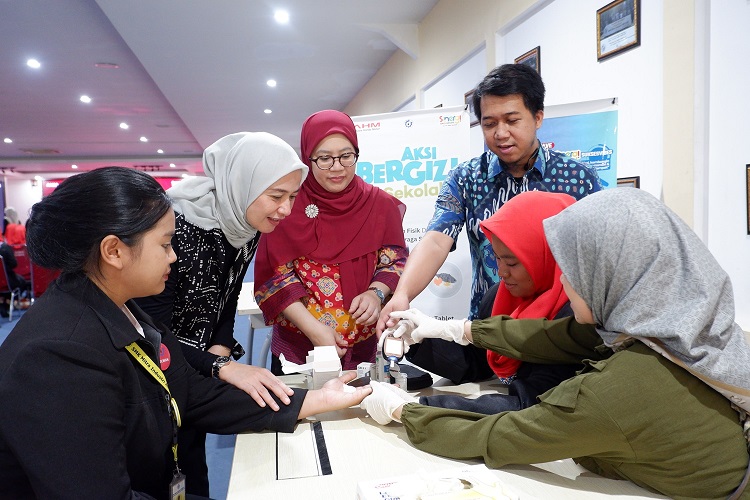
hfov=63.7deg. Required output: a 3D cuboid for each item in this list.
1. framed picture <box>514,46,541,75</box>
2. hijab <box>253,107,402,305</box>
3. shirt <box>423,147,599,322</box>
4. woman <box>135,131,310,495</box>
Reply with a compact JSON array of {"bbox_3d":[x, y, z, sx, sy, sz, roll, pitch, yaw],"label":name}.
[{"bbox_3d":[1.052,-1.214,4.180,0.030,0.270,0.370,-2,4,-11],"label":"framed picture"},{"bbox_3d":[-0.133,-0.127,1.850,0.460,0.600,0.340,-2,4,-10],"label":"hijab"},{"bbox_3d":[0.395,0.035,1.700,0.520,0.660,0.360,-1,4,13],"label":"shirt"},{"bbox_3d":[-0.430,0.424,1.490,0.620,1.400,0.500,0,4,28],"label":"woman"}]

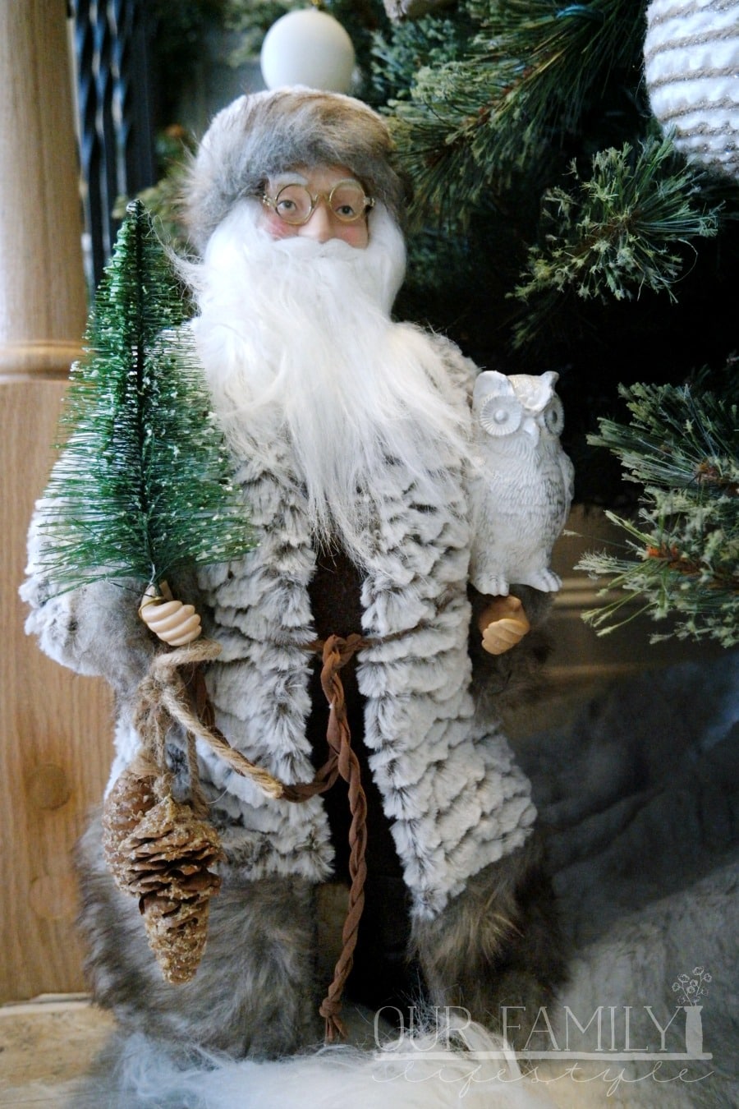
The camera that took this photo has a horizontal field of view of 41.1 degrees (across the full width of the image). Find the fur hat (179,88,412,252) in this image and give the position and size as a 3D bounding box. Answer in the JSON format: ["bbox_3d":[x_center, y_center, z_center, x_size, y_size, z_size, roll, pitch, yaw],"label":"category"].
[{"bbox_3d":[-0.036,-0.189,0.485,0.108,0.083,0.108,-3,12,-12],"label":"fur hat"}]

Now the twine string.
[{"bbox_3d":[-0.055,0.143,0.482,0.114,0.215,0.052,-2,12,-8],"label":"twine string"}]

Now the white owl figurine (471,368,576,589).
[{"bbox_3d":[0.074,-0.035,0.484,0.049,0.109,0.049,-4,13,-20],"label":"white owl figurine"}]

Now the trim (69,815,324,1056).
[{"bbox_3d":[-0.095,0.199,0.547,0.137,0.096,0.104,0,12,-2],"label":"trim"}]

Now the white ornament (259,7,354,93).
[{"bbox_3d":[-0.038,-0.315,0.624,0.060,0.060,0.060,0,12,0],"label":"white ornament"}]

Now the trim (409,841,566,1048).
[{"bbox_3d":[0.066,0.199,0.547,0.081,0.094,0.104,-3,12,-15],"label":"trim"}]

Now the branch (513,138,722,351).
[{"bbox_3d":[0.136,-0.175,0.551,0.106,0.108,0.114,0,12,0],"label":"branch"}]

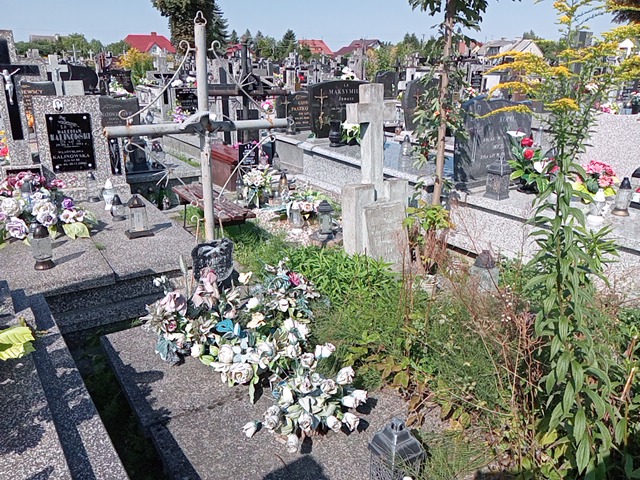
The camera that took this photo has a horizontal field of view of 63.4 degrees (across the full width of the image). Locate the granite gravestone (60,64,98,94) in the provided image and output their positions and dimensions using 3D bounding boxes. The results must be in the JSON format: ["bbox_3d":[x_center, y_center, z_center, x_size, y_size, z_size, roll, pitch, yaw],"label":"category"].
[{"bbox_3d":[-5.849,-3.869,12.276,1.050,0.690,0.120,-12,23,-33],"label":"granite gravestone"}]

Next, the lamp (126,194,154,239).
[{"bbox_3d":[-1.342,-0.186,3.812,0.160,0.285,0.150,-12,23,-33],"label":"lamp"}]

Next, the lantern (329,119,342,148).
[{"bbox_3d":[0.185,-1.279,6.246,0.150,0.305,0.150,-12,23,-33],"label":"lantern"}]

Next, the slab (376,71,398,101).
[{"bbox_3d":[1.878,-4.258,14.217,0.720,0.720,0.120,-12,23,-33],"label":"slab"}]

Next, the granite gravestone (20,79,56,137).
[{"bbox_3d":[-3.472,-1.580,6.430,0.620,0.720,0.100,-12,21,-33],"label":"granite gravestone"}]

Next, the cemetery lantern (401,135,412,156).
[{"bbox_3d":[0.966,-1.058,5.769,0.120,0.235,0.120,1,19,0],"label":"cemetery lantern"}]

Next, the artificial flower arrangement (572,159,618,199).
[{"bbox_3d":[2.358,-0.512,4.450,0.350,0.330,0.320,-12,23,-33],"label":"artificial flower arrangement"}]

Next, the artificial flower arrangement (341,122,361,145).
[{"bbox_3d":[0.413,-1.352,6.483,0.280,0.290,0.270,-12,23,-33],"label":"artificial flower arrangement"}]

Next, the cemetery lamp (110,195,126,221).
[{"bbox_3d":[-1.632,-0.279,4.180,0.125,0.200,0.125,-12,23,-33],"label":"cemetery lamp"}]

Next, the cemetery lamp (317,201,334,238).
[{"bbox_3d":[0.045,-0.185,4.404,0.135,0.310,0.135,-12,23,-33],"label":"cemetery lamp"}]

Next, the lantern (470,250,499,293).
[{"bbox_3d":[1.082,0.207,3.389,0.158,0.280,0.158,1,19,0],"label":"lantern"}]

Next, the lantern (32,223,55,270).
[{"bbox_3d":[-1.715,0.025,3.180,0.135,0.290,0.135,-12,23,-33],"label":"lantern"}]

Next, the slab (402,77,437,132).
[{"bbox_3d":[1.538,-2.042,7.749,0.670,0.770,0.100,-12,23,-33],"label":"slab"}]

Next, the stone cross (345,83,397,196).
[{"bbox_3d":[0.393,-0.748,3.913,0.400,0.830,0.130,-14,21,-32],"label":"stone cross"}]

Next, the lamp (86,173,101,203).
[{"bbox_3d":[-1.842,-0.439,4.228,0.105,0.255,0.105,-12,23,-33],"label":"lamp"}]

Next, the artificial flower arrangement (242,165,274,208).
[{"bbox_3d":[-0.635,-0.563,5.320,0.300,0.400,0.270,-12,23,-33],"label":"artificial flower arrangement"}]

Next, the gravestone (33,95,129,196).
[{"bbox_3d":[-1.952,-0.755,4.238,0.660,0.840,0.210,-12,23,-33],"label":"gravestone"}]

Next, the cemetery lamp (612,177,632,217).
[{"bbox_3d":[2.342,-0.342,4.008,0.128,0.300,0.128,-12,23,-33],"label":"cemetery lamp"}]

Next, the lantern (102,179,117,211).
[{"bbox_3d":[-1.809,-0.395,4.422,0.115,0.250,0.115,-12,23,-33],"label":"lantern"}]

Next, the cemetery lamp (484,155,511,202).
[{"bbox_3d":[1.528,-0.537,4.400,0.150,0.345,0.150,-12,23,-33],"label":"cemetery lamp"}]

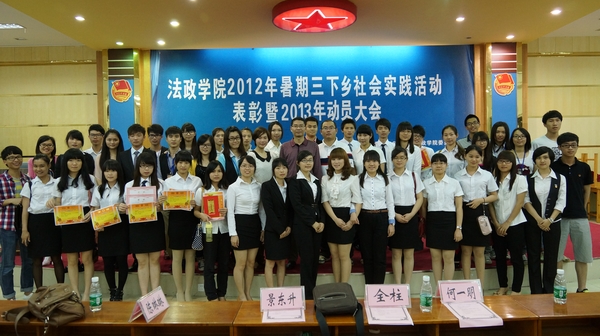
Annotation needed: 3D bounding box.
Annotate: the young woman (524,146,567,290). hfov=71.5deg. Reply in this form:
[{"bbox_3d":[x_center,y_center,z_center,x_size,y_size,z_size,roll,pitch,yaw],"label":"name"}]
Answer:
[{"bbox_3d":[2.714,0.577,4.619,0.470,1.617,0.310,0,2,32],"label":"young woman"}]

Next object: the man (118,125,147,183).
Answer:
[{"bbox_3d":[-2.131,0.304,5.343,0.480,1.743,0.290,-1,3,-7],"label":"man"}]

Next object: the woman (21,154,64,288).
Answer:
[{"bbox_3d":[-2.843,0.668,4.679,0.450,1.632,0.280,-2,2,-30],"label":"woman"}]

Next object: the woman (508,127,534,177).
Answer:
[{"bbox_3d":[2.750,0.301,5.190,0.440,1.618,0.280,0,3,9],"label":"woman"}]

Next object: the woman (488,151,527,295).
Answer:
[{"bbox_3d":[2.292,0.618,4.640,0.430,1.614,0.300,0,3,18],"label":"woman"}]

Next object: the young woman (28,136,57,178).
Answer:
[{"bbox_3d":[-3.190,0.395,5.240,0.440,1.603,0.280,-1,3,-11],"label":"young woman"}]

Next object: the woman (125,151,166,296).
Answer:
[{"bbox_3d":[-1.656,0.657,4.542,0.450,1.663,0.330,-1,3,-5],"label":"woman"}]

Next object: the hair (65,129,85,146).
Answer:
[{"bbox_3d":[-2.917,-0.382,5.400,0.220,0.230,0.220,-1,3,-9],"label":"hair"}]

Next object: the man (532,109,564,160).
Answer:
[{"bbox_3d":[2.975,0.207,5.001,0.480,1.789,0.280,0,1,25],"label":"man"}]

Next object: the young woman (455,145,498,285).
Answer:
[{"bbox_3d":[1.974,0.573,4.669,0.470,1.649,0.320,0,1,24],"label":"young woman"}]

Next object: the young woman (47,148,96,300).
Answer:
[{"bbox_3d":[-2.453,0.637,4.519,0.490,1.686,0.360,-2,1,-26],"label":"young woman"}]

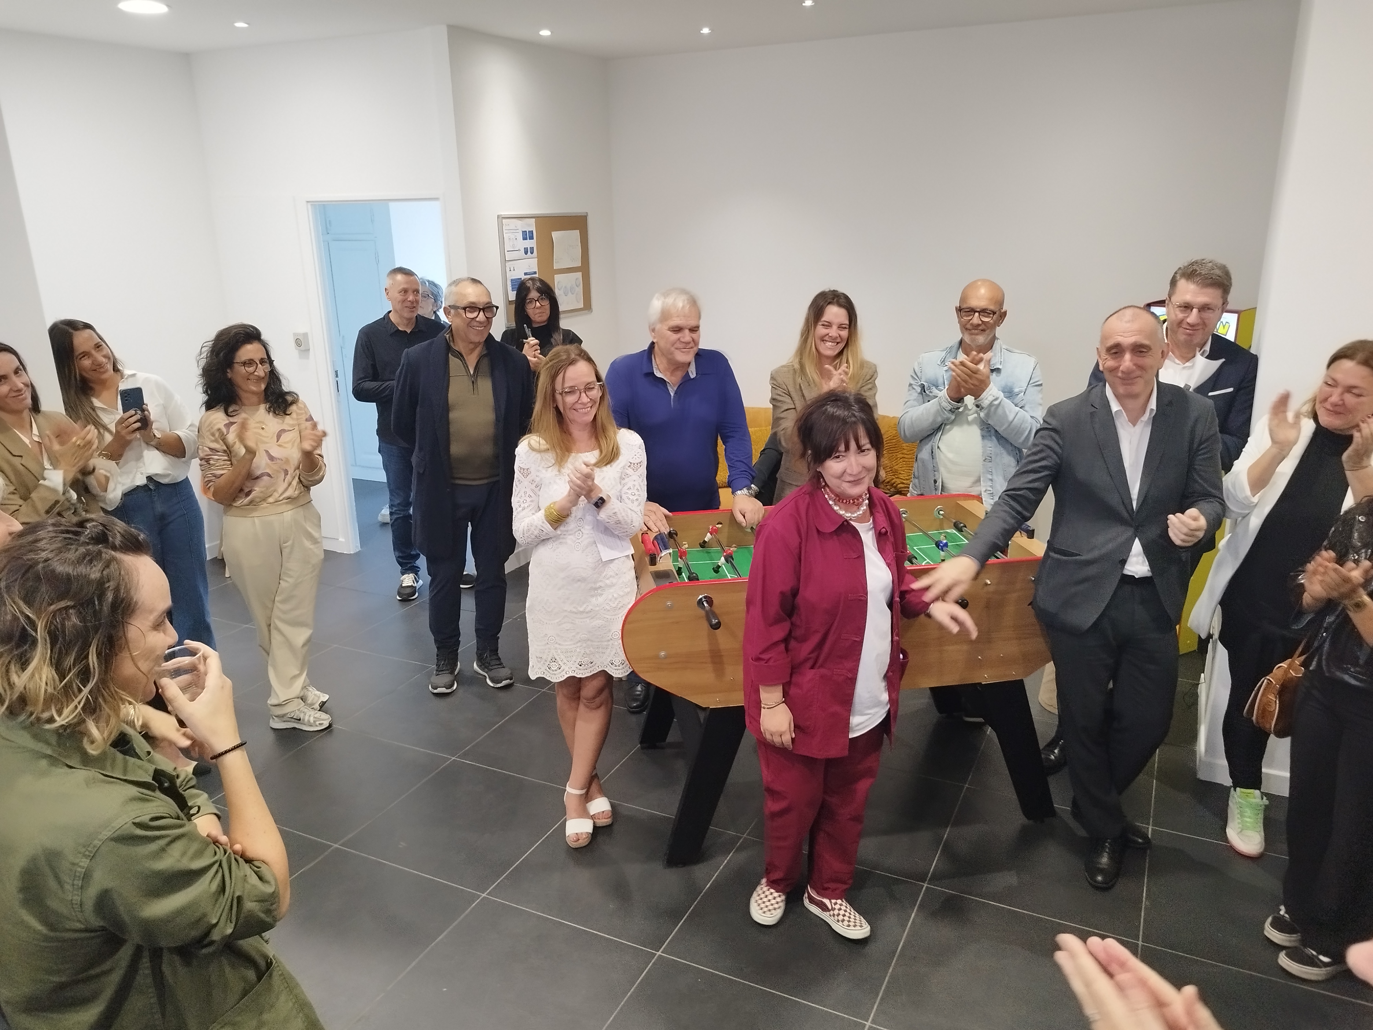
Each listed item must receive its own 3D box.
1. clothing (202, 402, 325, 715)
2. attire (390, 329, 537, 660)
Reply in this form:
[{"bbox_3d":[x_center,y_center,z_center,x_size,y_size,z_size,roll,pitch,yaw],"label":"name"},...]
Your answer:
[{"bbox_3d":[-1.581,0.195,3.874,0.480,1.320,0.380,-15,22,-38],"label":"clothing"},{"bbox_3d":[-0.921,-0.054,4.221,0.570,1.465,0.360,-10,19,-26],"label":"attire"}]

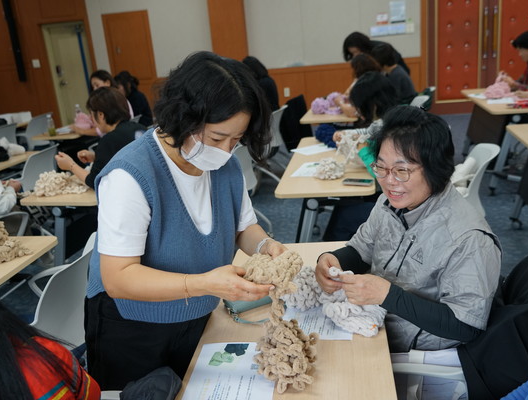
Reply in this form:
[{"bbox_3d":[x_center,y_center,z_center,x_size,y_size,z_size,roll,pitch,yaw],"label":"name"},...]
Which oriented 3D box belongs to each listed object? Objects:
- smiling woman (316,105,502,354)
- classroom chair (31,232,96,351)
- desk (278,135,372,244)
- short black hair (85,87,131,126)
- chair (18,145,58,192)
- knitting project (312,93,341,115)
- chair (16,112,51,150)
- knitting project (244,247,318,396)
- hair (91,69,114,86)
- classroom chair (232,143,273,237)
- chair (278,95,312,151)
[{"bbox_3d":[0.466,0.402,1.421,0.700,1.260,0.520,-12,19,-21],"label":"smiling woman"},{"bbox_3d":[-0.822,0.550,2.061,0.550,0.800,0.550,-1,19,12],"label":"classroom chair"},{"bbox_3d":[0.411,0.102,3.231,0.478,0.720,1.242,-2,18,10],"label":"desk"},{"bbox_3d":[-0.819,-0.501,2.866,0.220,0.210,0.190,-2,18,10],"label":"short black hair"},{"bbox_3d":[-1.847,-0.006,4.216,0.560,0.820,0.570,-2,17,10],"label":"chair"},{"bbox_3d":[0.564,-0.857,4.683,0.280,0.170,0.220,-2,18,10],"label":"knitting project"},{"bbox_3d":[-2.838,-0.590,6.504,0.560,0.820,0.570,-2,17,10],"label":"chair"},{"bbox_3d":[0.040,0.263,1.221,0.180,0.230,0.270,-2,17,10],"label":"knitting project"},{"bbox_3d":[-1.411,-1.050,4.739,0.220,0.220,0.200,-8,18,-9],"label":"hair"},{"bbox_3d":[-0.224,-0.091,4.437,0.560,0.810,0.520,4,21,27],"label":"classroom chair"},{"bbox_3d":[0.163,-0.612,5.618,0.560,0.830,0.550,-2,17,10],"label":"chair"}]

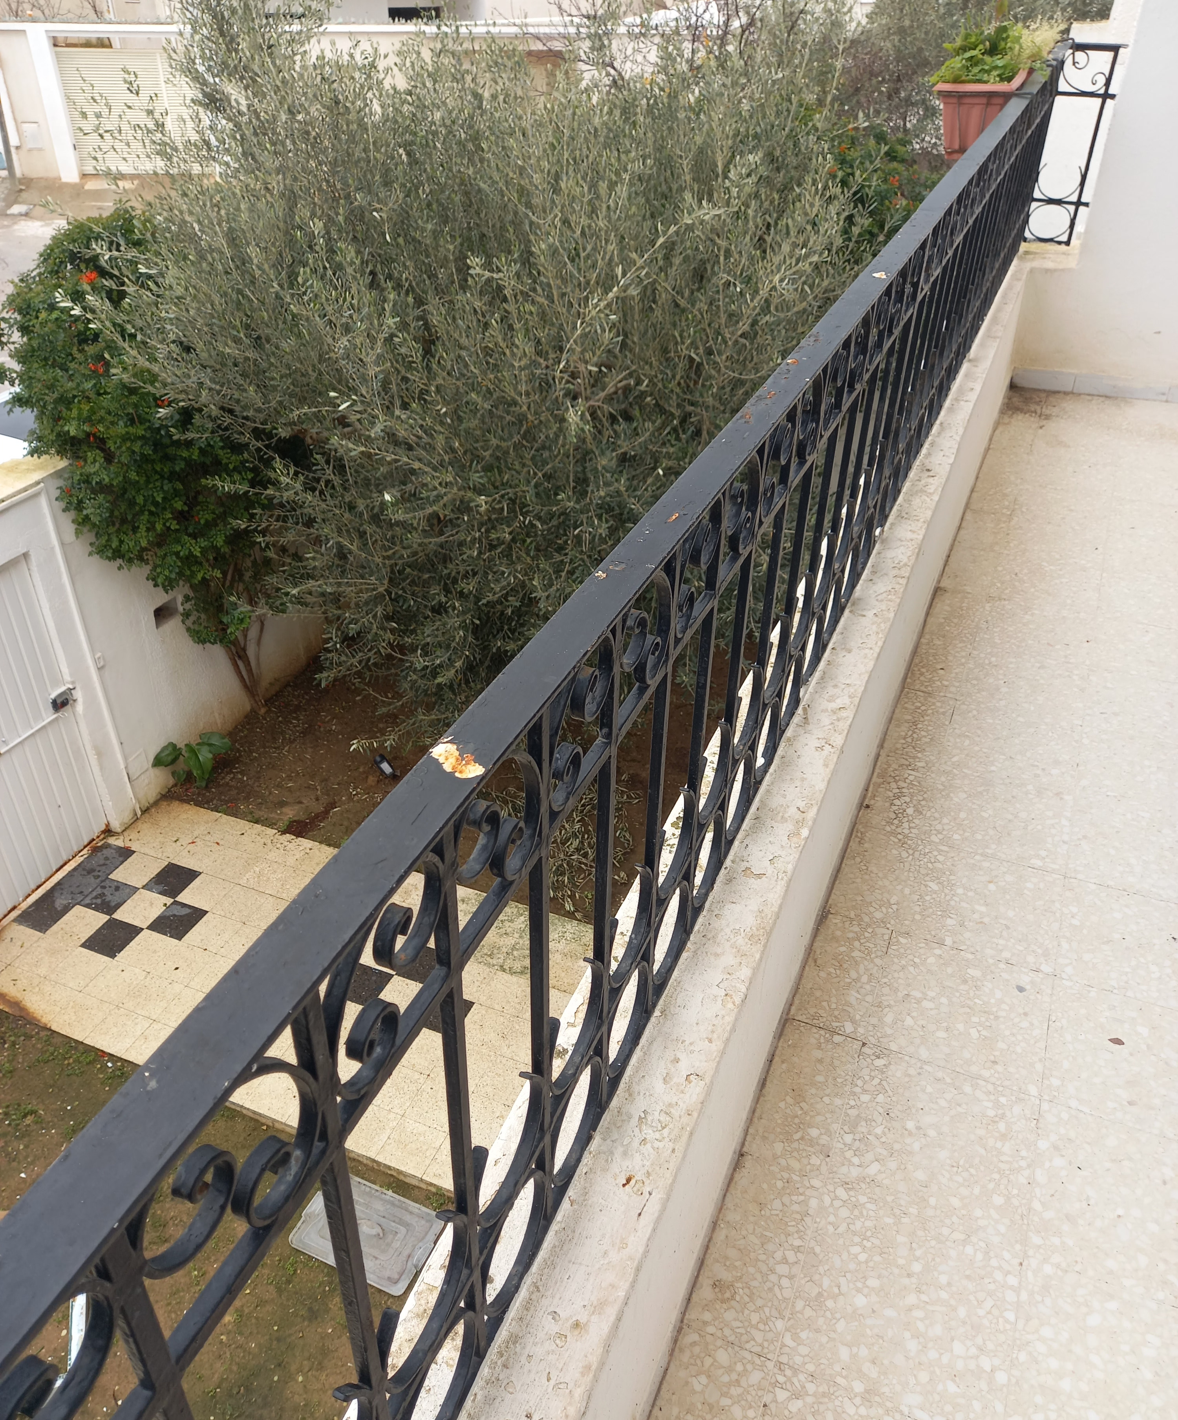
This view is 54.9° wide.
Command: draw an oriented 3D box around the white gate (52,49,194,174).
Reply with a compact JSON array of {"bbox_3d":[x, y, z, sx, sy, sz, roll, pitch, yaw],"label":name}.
[{"bbox_3d":[-9.476,-12.587,23.956,2.959,2.360,0.100,-1,34,-3],"label":"white gate"}]

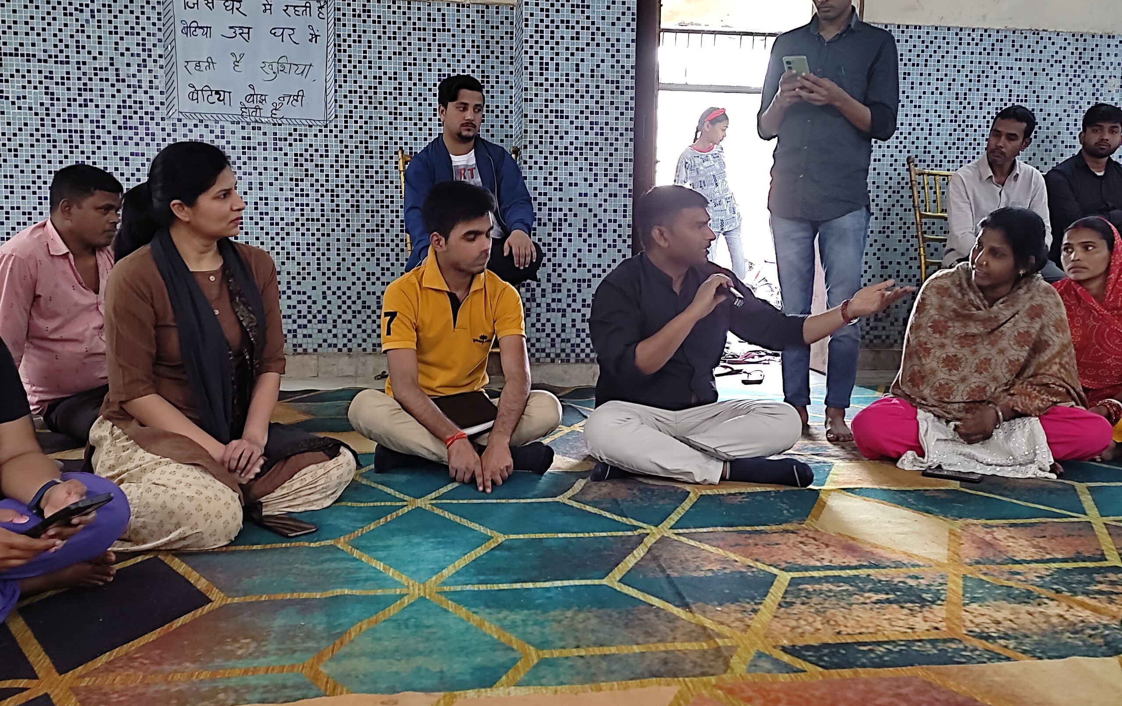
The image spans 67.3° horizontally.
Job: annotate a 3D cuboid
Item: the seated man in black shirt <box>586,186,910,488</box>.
[{"bbox_3d":[0.521,-0.079,2.555,0.900,0.835,0.620,0,6,-6],"label":"seated man in black shirt"}]

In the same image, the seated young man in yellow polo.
[{"bbox_3d":[-0.309,-0.081,2.516,0.630,0.830,0.630,0,6,-7],"label":"seated young man in yellow polo"}]

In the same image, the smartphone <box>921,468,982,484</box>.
[{"bbox_3d":[1.127,0.355,2.429,0.156,0.009,0.075,4,7,30],"label":"smartphone"}]

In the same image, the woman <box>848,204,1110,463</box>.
[{"bbox_3d":[1.326,-0.061,2.677,0.770,0.790,0.580,1,6,7],"label":"woman"}]

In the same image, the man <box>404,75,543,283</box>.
[{"bbox_3d":[-0.296,-0.374,2.998,0.530,1.310,0.740,-1,6,-14],"label":"man"}]

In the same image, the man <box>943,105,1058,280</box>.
[{"bbox_3d":[1.804,-0.395,3.395,0.500,1.310,0.740,0,6,-2],"label":"man"}]

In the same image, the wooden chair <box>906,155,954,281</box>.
[{"bbox_3d":[1.753,-0.269,3.489,0.430,1.040,0.460,-2,7,-25],"label":"wooden chair"}]

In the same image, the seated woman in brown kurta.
[{"bbox_3d":[-0.829,-0.059,2.026,0.620,0.880,0.620,-5,9,-44],"label":"seated woman in brown kurta"}]

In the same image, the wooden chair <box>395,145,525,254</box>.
[{"bbox_3d":[-0.343,-0.248,3.091,0.440,1.040,0.460,-1,6,-16],"label":"wooden chair"}]

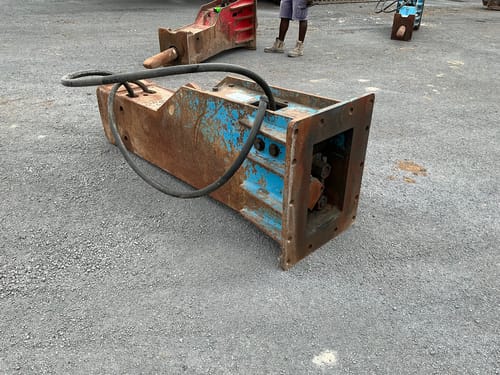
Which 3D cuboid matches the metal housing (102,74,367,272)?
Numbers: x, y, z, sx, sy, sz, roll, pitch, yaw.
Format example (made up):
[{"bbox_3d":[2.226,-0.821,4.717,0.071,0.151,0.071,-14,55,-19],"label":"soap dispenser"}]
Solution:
[{"bbox_3d":[-0.280,-0.378,2.671,0.562,0.775,2.030,-24,37,-36],"label":"metal housing"}]

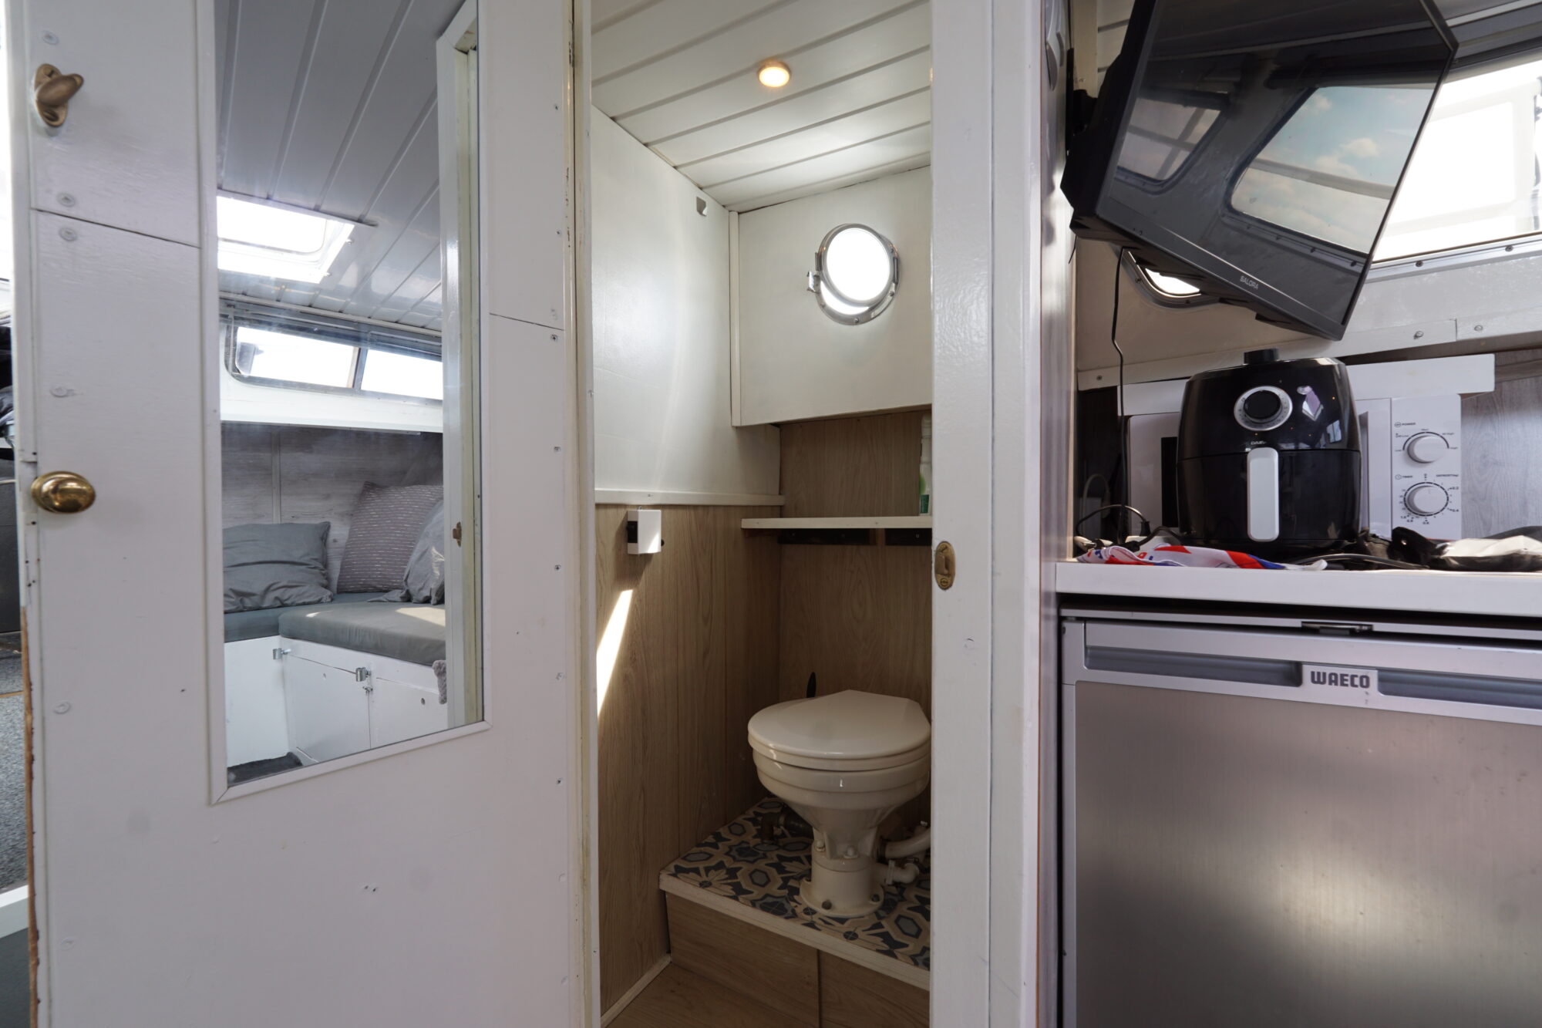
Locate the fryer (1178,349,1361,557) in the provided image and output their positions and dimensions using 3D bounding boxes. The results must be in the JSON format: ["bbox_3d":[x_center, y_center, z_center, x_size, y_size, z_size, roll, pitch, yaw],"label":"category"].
[{"bbox_3d":[0.719,-0.096,0.936,0.220,0.300,0.280,0,1,38],"label":"fryer"}]

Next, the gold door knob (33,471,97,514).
[{"bbox_3d":[-0.564,-0.017,0.513,0.046,0.036,0.036,0,1,39],"label":"gold door knob"}]

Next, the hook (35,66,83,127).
[{"bbox_3d":[-0.569,-0.334,0.513,0.032,0.053,0.027,0,1,39],"label":"hook"}]

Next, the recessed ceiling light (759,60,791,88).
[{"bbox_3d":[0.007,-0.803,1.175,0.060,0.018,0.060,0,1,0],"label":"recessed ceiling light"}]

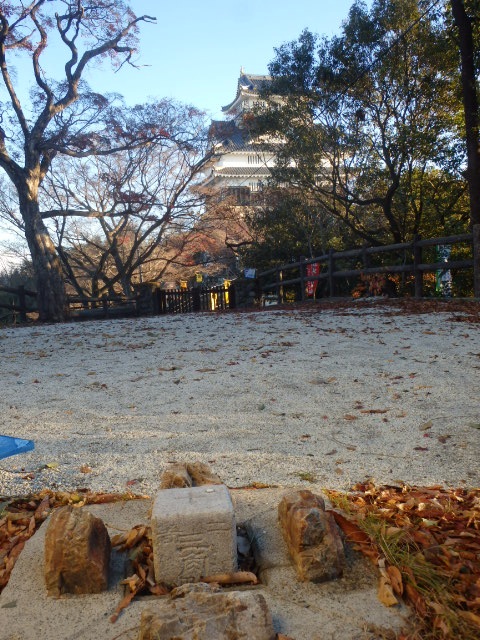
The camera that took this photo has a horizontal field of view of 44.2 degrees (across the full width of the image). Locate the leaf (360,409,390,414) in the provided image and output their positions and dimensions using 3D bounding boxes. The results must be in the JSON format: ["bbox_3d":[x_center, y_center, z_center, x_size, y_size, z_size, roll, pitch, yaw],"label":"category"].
[{"bbox_3d":[0.536,0.363,2.360,0.115,0.020,0.050,-1,3,0],"label":"leaf"}]

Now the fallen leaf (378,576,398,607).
[{"bbox_3d":[0.249,0.449,0.994,0.034,0.022,0.080,-1,3,5],"label":"fallen leaf"}]

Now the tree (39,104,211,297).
[{"bbox_3d":[-4.100,-4.171,21.000,5.900,6.700,5.200,-1,3,0],"label":"tree"}]

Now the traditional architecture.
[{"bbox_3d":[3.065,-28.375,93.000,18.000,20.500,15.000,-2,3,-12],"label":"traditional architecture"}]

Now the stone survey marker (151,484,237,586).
[{"bbox_3d":[-0.087,0.405,1.121,0.150,0.130,0.150,-2,3,-6],"label":"stone survey marker"}]

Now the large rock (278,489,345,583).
[{"bbox_3d":[0.130,0.400,1.128,0.095,0.128,0.150,-2,3,-8],"label":"large rock"}]

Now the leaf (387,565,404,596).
[{"bbox_3d":[0.270,0.444,1.026,0.030,0.022,0.080,-1,3,5],"label":"leaf"}]

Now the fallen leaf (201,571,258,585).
[{"bbox_3d":[-0.017,0.460,1.065,0.096,0.022,0.028,-2,3,-3],"label":"fallen leaf"}]

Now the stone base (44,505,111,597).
[{"bbox_3d":[-0.285,0.413,1.087,0.112,0.128,0.120,-2,3,-8],"label":"stone base"}]

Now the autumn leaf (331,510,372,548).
[{"bbox_3d":[0.228,0.429,1.222,0.045,0.040,0.105,-4,4,-43],"label":"autumn leaf"}]

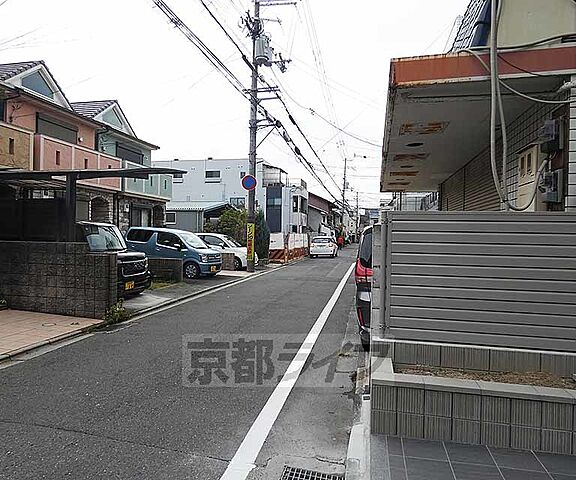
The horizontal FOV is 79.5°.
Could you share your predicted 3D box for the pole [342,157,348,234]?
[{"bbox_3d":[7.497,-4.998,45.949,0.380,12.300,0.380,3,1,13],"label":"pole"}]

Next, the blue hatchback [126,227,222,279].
[{"bbox_3d":[-4.159,0.465,12.856,3.395,1.650,1.475,1,1,15],"label":"blue hatchback"}]

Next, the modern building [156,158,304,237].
[{"bbox_3d":[-5.830,-3.600,37.609,15.800,9.200,6.400,1,1,13],"label":"modern building"}]

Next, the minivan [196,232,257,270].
[{"bbox_3d":[-3.210,0.506,15.807,3.850,1.530,1.680,1,1,15],"label":"minivan"}]

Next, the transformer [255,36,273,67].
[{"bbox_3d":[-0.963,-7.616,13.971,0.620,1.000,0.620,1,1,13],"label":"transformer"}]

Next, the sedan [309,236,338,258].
[{"bbox_3d":[2.781,0.533,25.407,1.700,1.470,4.400,1,1,13],"label":"sedan"}]

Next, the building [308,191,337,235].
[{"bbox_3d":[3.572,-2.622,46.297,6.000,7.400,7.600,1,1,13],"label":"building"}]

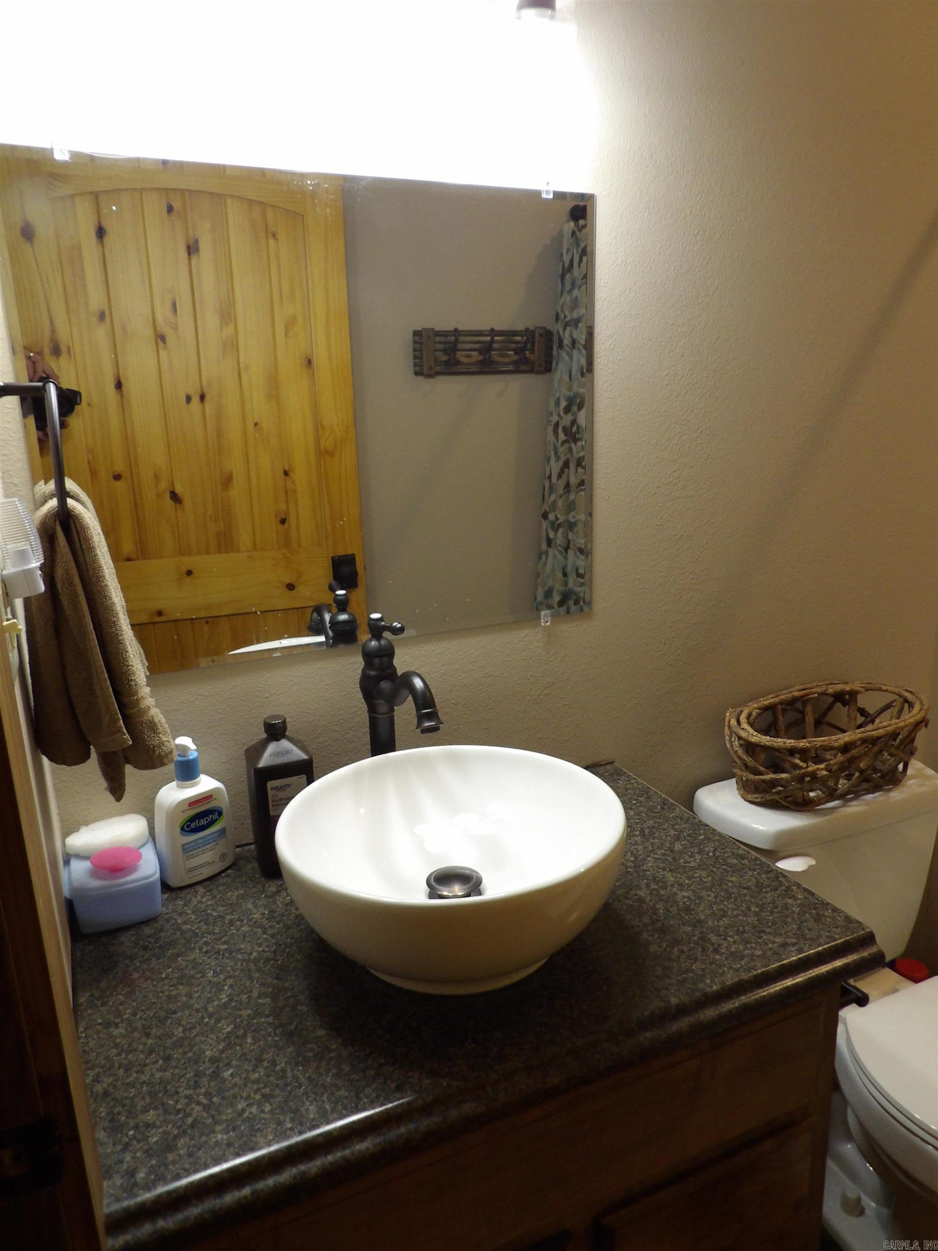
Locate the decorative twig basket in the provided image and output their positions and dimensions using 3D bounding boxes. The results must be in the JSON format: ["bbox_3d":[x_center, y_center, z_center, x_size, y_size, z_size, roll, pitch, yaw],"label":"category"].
[{"bbox_3d":[0.634,0.212,1.532,0.390,0.139,0.218,-8,16,-25],"label":"decorative twig basket"}]

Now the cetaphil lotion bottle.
[{"bbox_3d":[-0.367,0.239,1.149,0.092,0.190,0.051,-14,20,-40],"label":"cetaphil lotion bottle"}]

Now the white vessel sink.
[{"bbox_3d":[-0.018,0.286,1.024,0.396,0.149,0.396,-1,15,0],"label":"white vessel sink"}]

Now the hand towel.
[{"bbox_3d":[-0.405,0.029,0.938,0.136,0.332,0.135,-8,16,-23],"label":"hand towel"}]

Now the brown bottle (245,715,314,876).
[{"bbox_3d":[-0.251,0.222,1.163,0.079,0.210,0.069,-8,16,-23],"label":"brown bottle"}]

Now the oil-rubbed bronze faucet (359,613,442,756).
[{"bbox_3d":[-0.083,0.167,1.115,0.058,0.333,0.233,-8,16,-23],"label":"oil-rubbed bronze faucet"}]

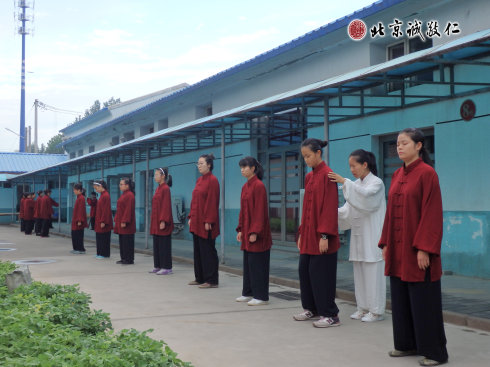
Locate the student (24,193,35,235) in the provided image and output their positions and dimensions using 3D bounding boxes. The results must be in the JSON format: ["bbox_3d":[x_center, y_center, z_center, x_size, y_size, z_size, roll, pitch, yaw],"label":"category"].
[{"bbox_3d":[-8.152,1.138,24.029,0.480,1.570,0.360,-2,-3,41],"label":"student"}]

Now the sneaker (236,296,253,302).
[{"bbox_3d":[0.017,1.270,7.122,0.240,0.090,0.092,1,-2,-24],"label":"sneaker"}]

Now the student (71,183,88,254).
[{"bbox_3d":[-3.725,0.793,14.329,0.340,1.560,0.480,1,-2,-25],"label":"student"}]

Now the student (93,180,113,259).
[{"bbox_3d":[-2.900,0.736,13.100,0.340,1.570,0.480,1,-2,-26],"label":"student"}]

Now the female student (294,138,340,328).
[{"bbox_3d":[0.649,0.427,5.700,0.350,1.640,0.500,1,-2,-26],"label":"female student"}]

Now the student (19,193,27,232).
[{"bbox_3d":[-8.890,1.163,25.500,0.320,1.570,0.460,1,-2,-30],"label":"student"}]

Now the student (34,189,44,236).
[{"bbox_3d":[-7.318,1.070,22.730,0.360,1.590,0.480,2,-3,-35],"label":"student"}]

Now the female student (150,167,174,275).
[{"bbox_3d":[-1.280,0.578,9.880,0.330,1.630,0.480,1,-2,-26],"label":"female student"}]

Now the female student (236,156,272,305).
[{"bbox_3d":[0.099,0.515,7.030,0.340,1.600,0.500,1,-2,-24],"label":"female student"}]

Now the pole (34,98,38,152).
[{"bbox_3d":[-17.000,-2.050,52.000,0.320,9.700,0.320,0,-2,0],"label":"pole"}]

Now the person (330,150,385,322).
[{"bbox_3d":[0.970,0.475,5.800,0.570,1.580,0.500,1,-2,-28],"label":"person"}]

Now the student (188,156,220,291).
[{"bbox_3d":[-0.518,0.472,8.350,0.350,1.710,0.500,1,-2,-31],"label":"student"}]

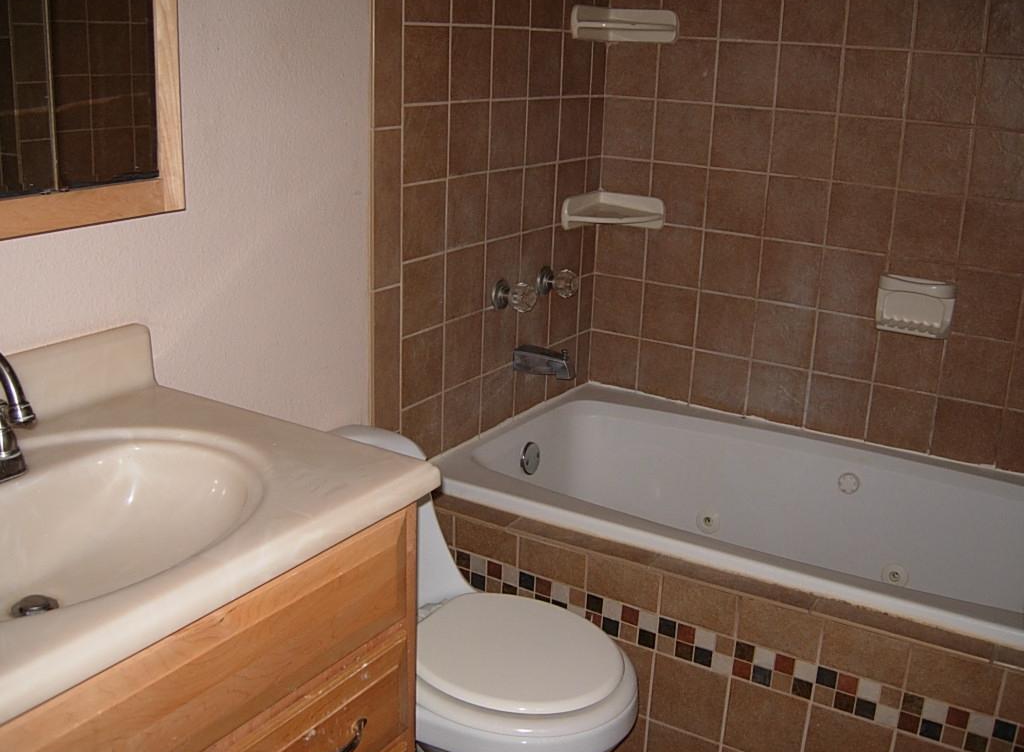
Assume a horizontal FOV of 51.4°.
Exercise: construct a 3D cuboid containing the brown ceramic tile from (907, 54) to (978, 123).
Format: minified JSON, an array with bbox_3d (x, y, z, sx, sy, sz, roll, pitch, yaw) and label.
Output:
[{"bbox_3d":[0.939,-0.623,2.312,0.151,0.151,0.010,12,20,30],"label":"brown ceramic tile"}]

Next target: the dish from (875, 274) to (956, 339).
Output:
[{"bbox_3d":[0.912,-0.158,2.414,0.160,0.118,0.060,12,20,30],"label":"dish"}]

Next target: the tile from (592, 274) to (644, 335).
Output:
[{"bbox_3d":[0.287,-0.189,2.865,0.141,0.152,0.010,12,20,30],"label":"tile"}]

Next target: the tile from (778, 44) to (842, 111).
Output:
[{"bbox_3d":[0.692,-0.692,2.473,0.152,0.152,0.010,13,20,30],"label":"tile"}]

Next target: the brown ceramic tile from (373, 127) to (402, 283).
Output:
[{"bbox_3d":[-0.243,-0.321,2.047,0.009,0.304,0.083,12,20,30],"label":"brown ceramic tile"}]

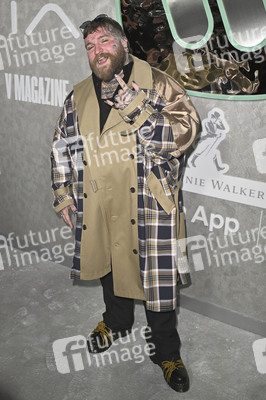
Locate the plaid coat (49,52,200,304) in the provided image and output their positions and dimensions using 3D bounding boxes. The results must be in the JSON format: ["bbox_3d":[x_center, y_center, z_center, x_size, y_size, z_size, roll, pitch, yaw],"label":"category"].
[{"bbox_3d":[-0.047,-0.079,1.844,0.676,1.128,0.470,7,21,17],"label":"plaid coat"}]

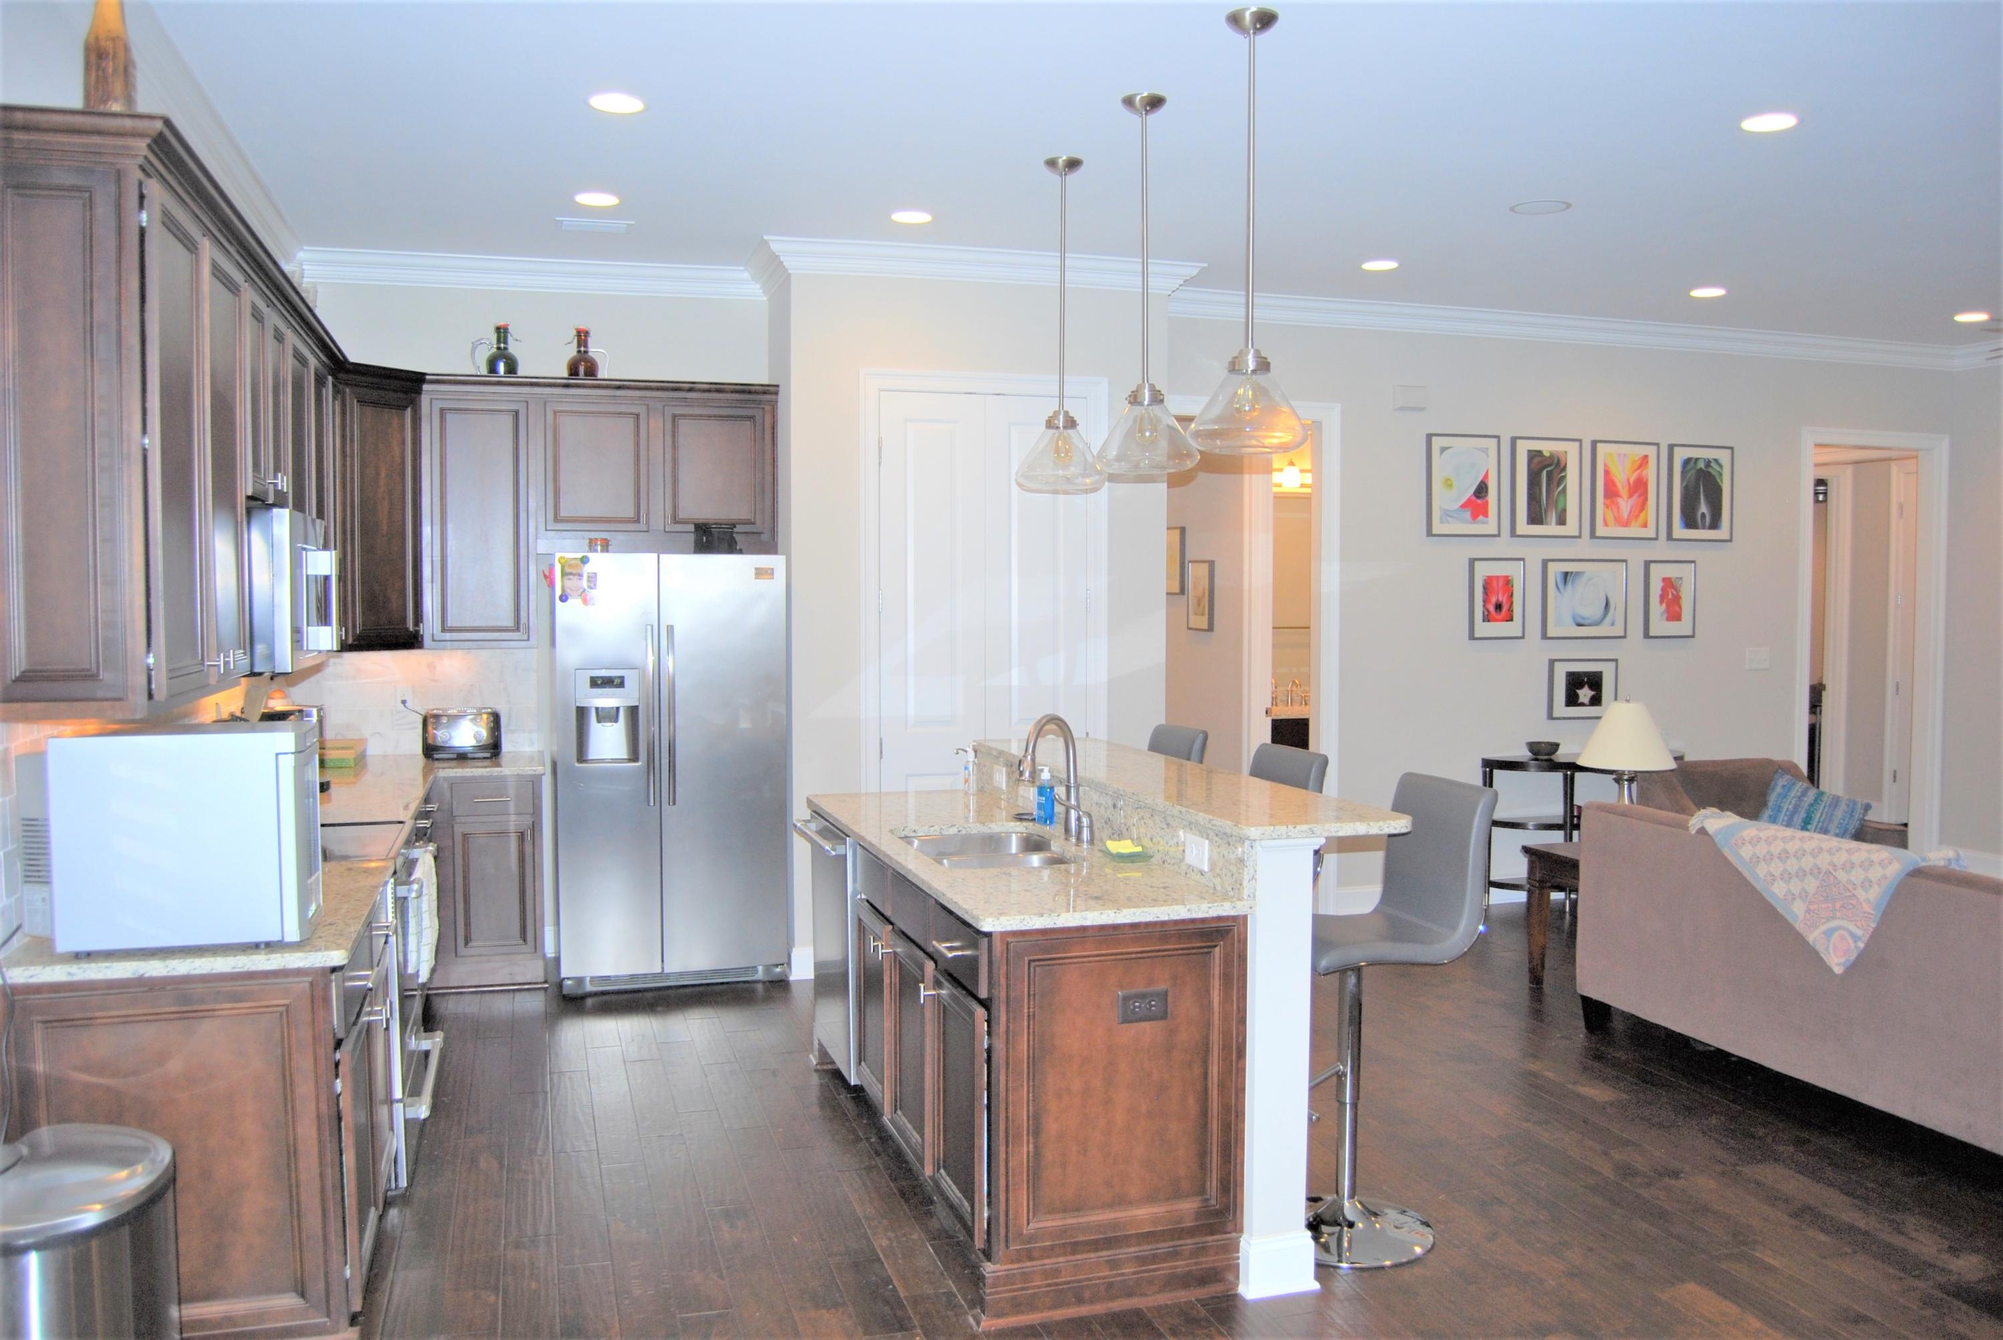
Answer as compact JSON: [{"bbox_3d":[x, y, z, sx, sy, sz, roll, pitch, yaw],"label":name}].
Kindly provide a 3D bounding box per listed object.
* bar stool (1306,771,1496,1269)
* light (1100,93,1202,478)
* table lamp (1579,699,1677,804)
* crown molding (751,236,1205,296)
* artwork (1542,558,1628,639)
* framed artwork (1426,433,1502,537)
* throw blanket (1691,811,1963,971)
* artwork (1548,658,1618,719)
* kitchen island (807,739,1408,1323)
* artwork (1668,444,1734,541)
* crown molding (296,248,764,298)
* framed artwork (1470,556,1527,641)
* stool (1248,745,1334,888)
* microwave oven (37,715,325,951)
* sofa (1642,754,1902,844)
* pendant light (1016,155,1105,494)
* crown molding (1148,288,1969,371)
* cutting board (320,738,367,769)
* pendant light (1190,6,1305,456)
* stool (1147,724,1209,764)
[{"bbox_3d":[0.877,0.845,3.725,0.500,1.125,0.430,-1,2,-17],"label":"bar stool"},{"bbox_3d":[0.427,-1.130,4.434,0.305,1.085,0.305,0,2,0],"label":"light"},{"bbox_3d":[2.519,0.424,6.062,0.380,0.645,0.380,-1,3,-18],"label":"table lamp"},{"bbox_3d":[-0.045,-1.677,6.265,1.920,0.117,0.140,-1,3,-17],"label":"crown molding"},{"bbox_3d":[3.079,-0.372,7.932,0.521,0.425,0.032,-1,3,-18],"label":"artwork"},{"bbox_3d":[2.361,-0.938,7.672,0.424,0.524,0.032,-1,3,-18],"label":"framed artwork"},{"bbox_3d":[2.493,0.698,4.622,0.190,0.380,0.910,-1,3,-18],"label":"throw blanket"},{"bbox_3d":[3.079,0.102,7.956,0.421,0.328,0.032,-1,3,-18],"label":"artwork"},{"bbox_3d":[0.138,0.839,4.289,1.029,1.095,2.090,-1,3,-17],"label":"kitchen island"},{"bbox_3d":[3.719,-0.935,7.994,0.430,0.512,0.028,-1,3,-17],"label":"artwork"},{"bbox_3d":[-2.021,-1.705,6.484,2.010,0.130,0.110,-1,3,-15],"label":"crown molding"},{"bbox_3d":[2.577,-0.362,7.789,0.325,0.425,0.030,-1,2,-17],"label":"framed artwork"},{"bbox_3d":[0.645,0.814,4.473,0.500,1.125,0.430,-1,2,-17],"label":"stool"},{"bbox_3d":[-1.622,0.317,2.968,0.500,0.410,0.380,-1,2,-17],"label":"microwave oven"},{"bbox_3d":[3.580,0.864,6.895,0.980,0.830,0.790,-1,3,-18],"label":"sofa"},{"bbox_3d":[0.204,-1.147,5.036,0.300,1.088,0.300,0,3,0],"label":"pendant light"},{"bbox_3d":[3.091,-1.756,7.837,5.080,0.115,0.125,-1,2,-17],"label":"crown molding"},{"bbox_3d":[-2.782,0.353,6.225,0.250,0.065,0.430,-1,2,-17],"label":"cutting board"},{"bbox_3d":[0.627,-1.104,3.808,0.302,1.085,0.302,0,2,0],"label":"pendant light"},{"bbox_3d":[0.427,0.773,5.192,0.470,1.137,0.390,-1,3,-22],"label":"stool"}]

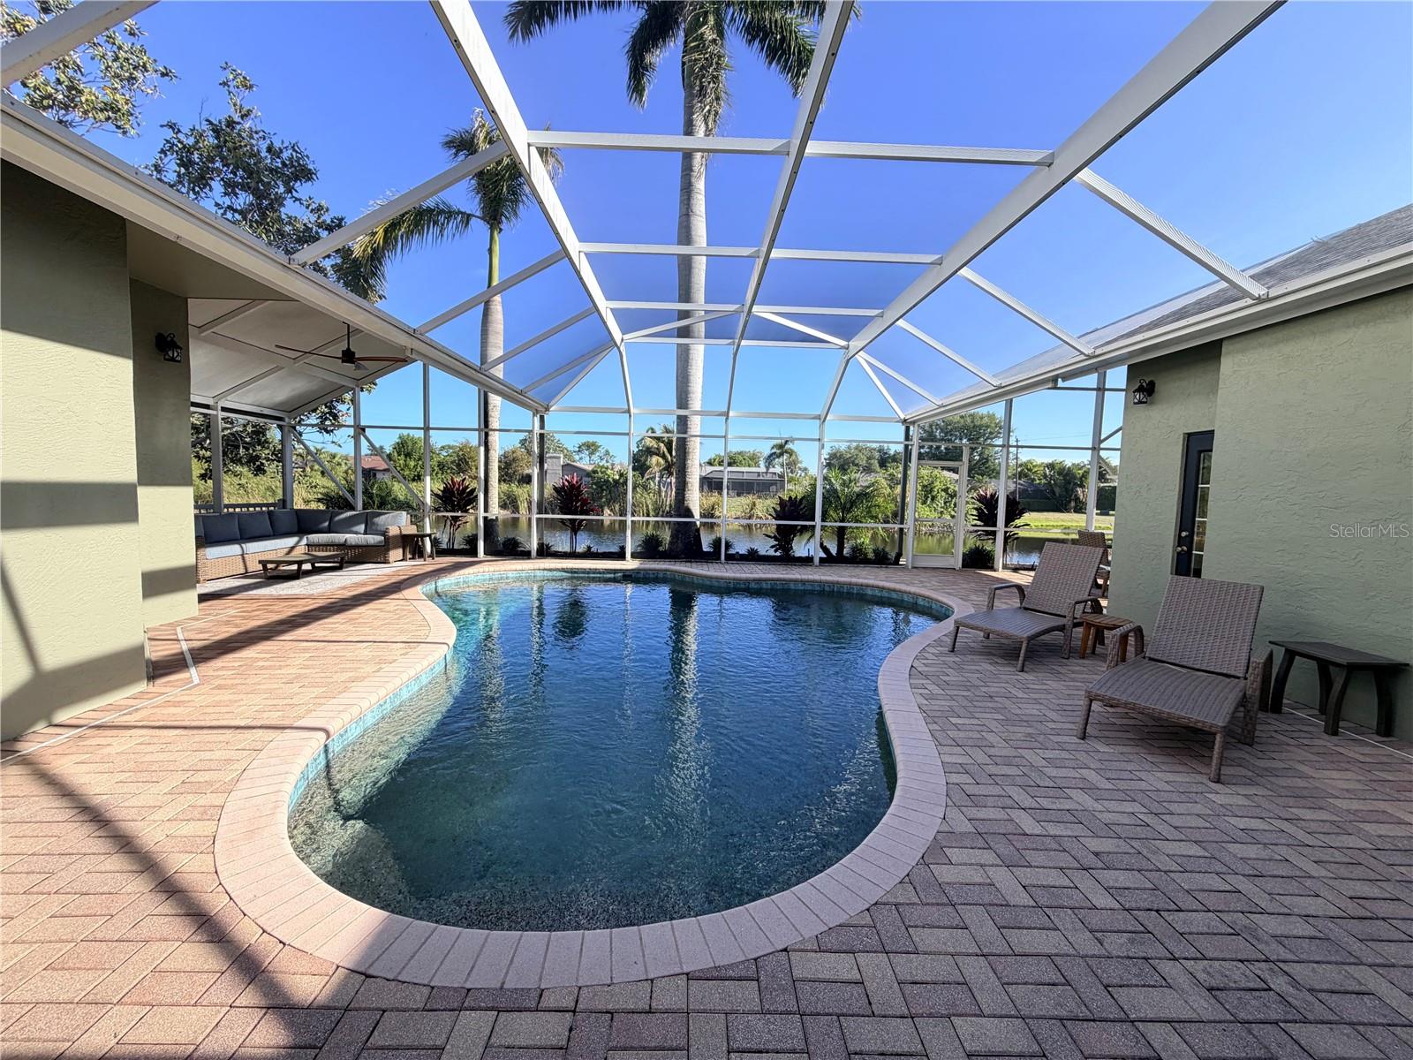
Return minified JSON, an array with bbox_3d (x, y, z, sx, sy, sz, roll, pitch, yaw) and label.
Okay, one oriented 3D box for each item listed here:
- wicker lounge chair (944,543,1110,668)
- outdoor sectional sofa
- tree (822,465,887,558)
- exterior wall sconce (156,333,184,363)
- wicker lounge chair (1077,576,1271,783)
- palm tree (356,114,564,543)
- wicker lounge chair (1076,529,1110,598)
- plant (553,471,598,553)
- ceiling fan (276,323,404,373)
[{"bbox_3d":[3.117,0.659,5.444,1.800,0.950,0.740,-1,5,-37],"label":"wicker lounge chair"},{"bbox_3d":[-6.278,0.194,8.732,2.200,0.830,3.000,2,4,-2],"label":"outdoor sectional sofa"},{"bbox_3d":[3.104,-0.339,12.088,1.500,2.000,1.500,2,4,-2],"label":"tree"},{"bbox_3d":[-4.755,-1.621,5.080,0.210,0.270,0.170,2,4,-2],"label":"exterior wall sconce"},{"bbox_3d":[3.149,0.820,3.756,1.870,0.870,0.740,-2,5,-40],"label":"wicker lounge chair"},{"bbox_3d":[-4.956,-3.917,11.629,4.200,8.750,4.000,2,4,-2],"label":"palm tree"},{"bbox_3d":[6.073,0.509,8.713,0.700,0.970,0.640,1,4,-14],"label":"wicker lounge chair"},{"bbox_3d":[-2.692,-0.325,11.743,0.950,1.660,0.950,2,4,-2],"label":"plant"},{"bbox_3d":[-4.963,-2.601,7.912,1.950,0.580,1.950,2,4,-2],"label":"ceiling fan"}]

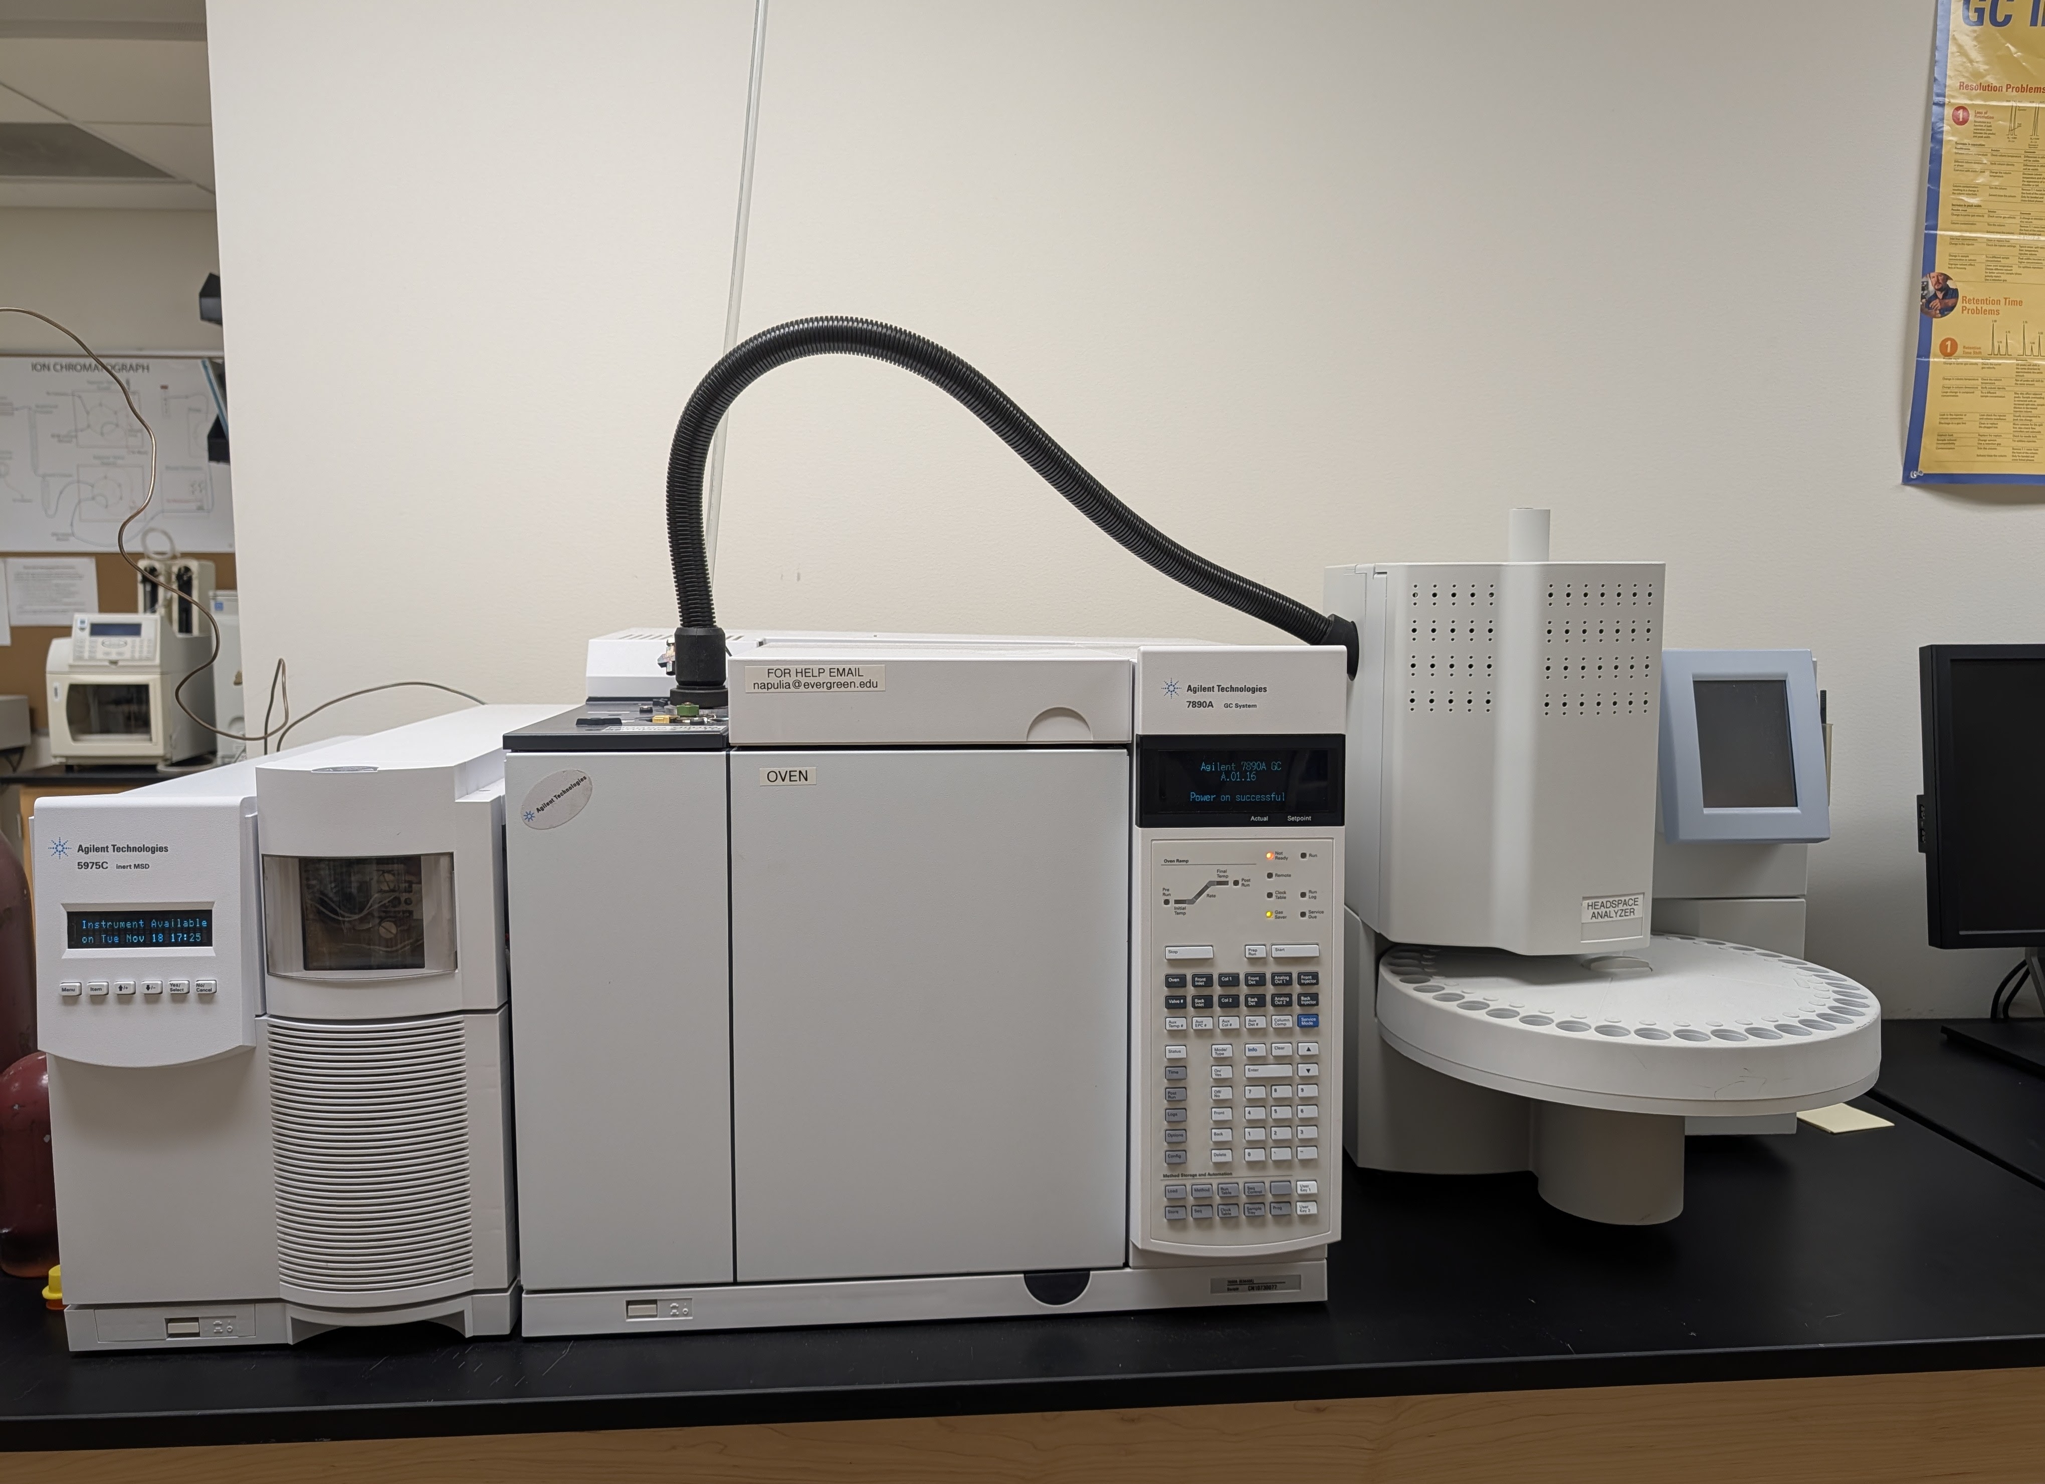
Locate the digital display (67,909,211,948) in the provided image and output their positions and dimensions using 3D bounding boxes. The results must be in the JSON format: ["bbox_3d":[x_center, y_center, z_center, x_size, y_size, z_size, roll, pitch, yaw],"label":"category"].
[{"bbox_3d":[-0.577,0.122,0.937,0.091,0.025,0.012,0,5,-6],"label":"digital display"}]

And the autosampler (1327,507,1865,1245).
[{"bbox_3d":[0.513,0.101,1.242,0.455,0.596,0.530,0,5,-4],"label":"autosampler"}]

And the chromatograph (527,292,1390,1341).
[{"bbox_3d":[-0.074,0.097,1.233,0.600,0.600,0.530,0,5,-6],"label":"chromatograph"}]

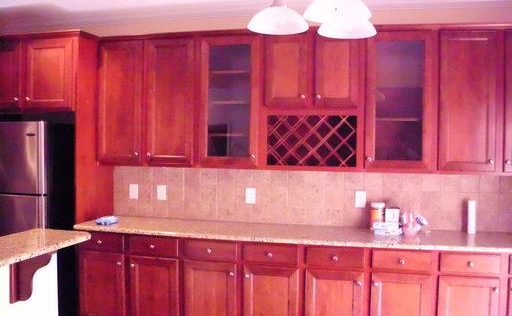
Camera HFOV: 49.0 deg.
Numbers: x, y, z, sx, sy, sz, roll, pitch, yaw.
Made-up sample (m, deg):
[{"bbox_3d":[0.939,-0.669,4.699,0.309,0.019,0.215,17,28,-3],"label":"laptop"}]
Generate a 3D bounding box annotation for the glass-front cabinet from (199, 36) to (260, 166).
[{"bbox_3d":[-0.174,-0.446,4.582,0.518,1.028,0.325,1,2,14],"label":"glass-front cabinet"}]

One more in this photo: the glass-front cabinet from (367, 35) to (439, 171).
[{"bbox_3d":[1.103,-0.420,4.261,0.520,1.030,0.325,1,2,14],"label":"glass-front cabinet"}]

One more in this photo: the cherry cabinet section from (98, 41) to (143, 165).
[{"bbox_3d":[-1.077,-0.456,4.779,0.393,1.023,0.335,1,2,13],"label":"cherry cabinet section"}]

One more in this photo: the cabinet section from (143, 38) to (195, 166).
[{"bbox_3d":[-0.669,-0.451,4.686,0.445,1.026,0.335,1,2,13],"label":"cabinet section"}]

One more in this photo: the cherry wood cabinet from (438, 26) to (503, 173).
[{"bbox_3d":[1.556,-0.409,4.148,0.442,1.025,0.325,1,2,14],"label":"cherry wood cabinet"}]

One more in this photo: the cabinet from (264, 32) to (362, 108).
[{"bbox_3d":[0.459,-0.656,4.417,0.745,0.587,0.325,1,2,14],"label":"cabinet"}]

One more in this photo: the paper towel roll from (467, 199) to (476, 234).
[{"bbox_3d":[1.622,0.445,4.227,0.064,0.258,0.064,1,2,14],"label":"paper towel roll"}]

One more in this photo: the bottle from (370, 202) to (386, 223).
[{"bbox_3d":[0.949,0.441,4.355,0.100,0.196,0.100,1,2,14],"label":"bottle"}]

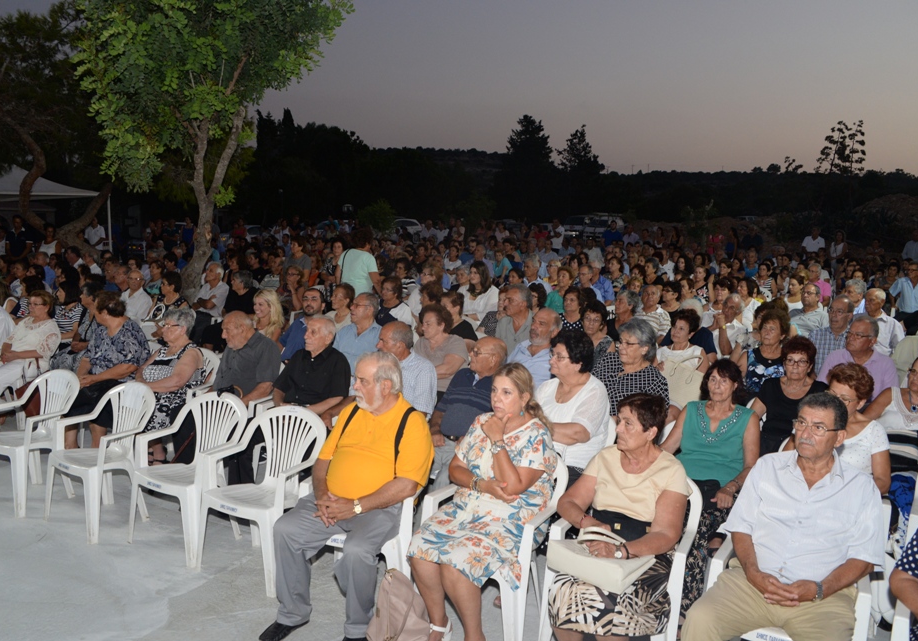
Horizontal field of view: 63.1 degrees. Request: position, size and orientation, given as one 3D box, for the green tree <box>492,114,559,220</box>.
[{"bbox_3d":[5.340,-11.970,60.000,5.400,9.200,5.400,1,9,0],"label":"green tree"}]

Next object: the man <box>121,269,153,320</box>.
[{"bbox_3d":[-3.147,0.176,6.957,0.540,1.270,0.780,5,10,28],"label":"man"}]

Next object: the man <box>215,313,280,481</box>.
[{"bbox_3d":[-1.455,0.531,5.069,0.560,1.190,0.750,5,12,29],"label":"man"}]

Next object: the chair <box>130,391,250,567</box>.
[{"bbox_3d":[-1.597,0.895,4.426,0.580,0.850,0.530,6,11,31],"label":"chair"}]

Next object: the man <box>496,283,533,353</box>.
[{"bbox_3d":[0.369,0.377,5.966,0.520,1.320,0.770,5,10,28],"label":"man"}]

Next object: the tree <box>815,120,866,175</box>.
[{"bbox_3d":[25.535,-10.843,50.000,3.200,5.300,2.600,5,11,27],"label":"tree"}]

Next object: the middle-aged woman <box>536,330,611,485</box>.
[{"bbox_3d":[0.529,0.700,4.010,0.540,1.263,0.770,6,10,33],"label":"middle-aged woman"}]

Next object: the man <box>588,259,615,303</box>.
[{"bbox_3d":[1.511,-0.059,8.863,0.540,1.283,0.780,9,13,43],"label":"man"}]

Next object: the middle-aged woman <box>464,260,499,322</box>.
[{"bbox_3d":[0.113,0.036,8.145,0.500,1.331,0.770,6,11,33],"label":"middle-aged woman"}]

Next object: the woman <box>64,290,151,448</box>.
[{"bbox_3d":[-2.747,0.414,5.730,0.560,1.258,0.720,7,11,37],"label":"woman"}]

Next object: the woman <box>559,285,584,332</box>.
[{"bbox_3d":[0.906,0.344,6.535,0.500,1.250,0.760,6,11,32],"label":"woman"}]

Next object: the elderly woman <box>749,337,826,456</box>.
[{"bbox_3d":[1.720,0.704,3.847,0.540,1.192,0.800,4,10,26],"label":"elderly woman"}]

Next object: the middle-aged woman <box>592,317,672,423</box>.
[{"bbox_3d":[1.031,0.622,4.636,0.550,1.242,0.770,6,10,34],"label":"middle-aged woman"}]

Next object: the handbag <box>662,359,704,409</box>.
[{"bbox_3d":[1.346,0.405,4.503,0.340,0.370,0.150,6,11,35],"label":"handbag"}]

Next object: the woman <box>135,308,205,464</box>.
[{"bbox_3d":[-2.086,0.499,5.367,0.500,1.160,0.700,7,13,36],"label":"woman"}]

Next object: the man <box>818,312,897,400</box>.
[{"bbox_3d":[2.504,0.613,4.752,0.580,1.252,0.770,6,10,34],"label":"man"}]

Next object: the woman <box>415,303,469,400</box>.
[{"bbox_3d":[-0.257,0.510,5.357,0.520,1.225,0.770,6,10,34],"label":"woman"}]

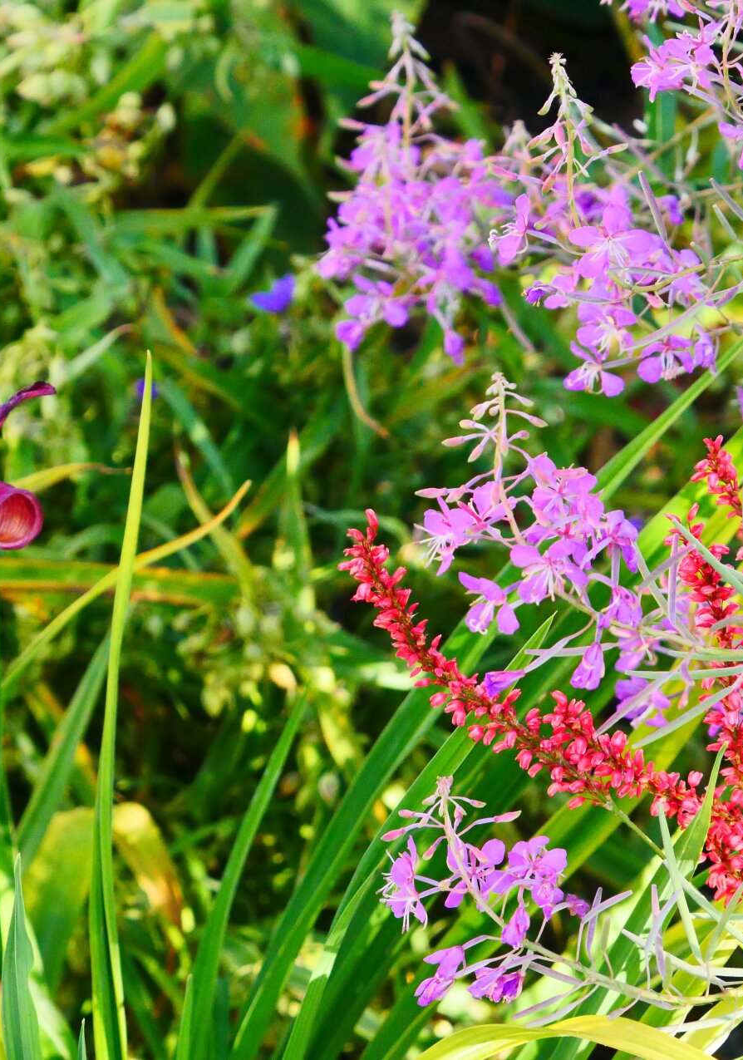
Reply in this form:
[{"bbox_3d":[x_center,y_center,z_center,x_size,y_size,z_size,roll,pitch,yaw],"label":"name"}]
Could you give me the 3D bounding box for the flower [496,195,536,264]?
[{"bbox_3d":[0.056,-0.115,1.820,0.016,0.024,0.022,-6,19,-19],"label":"flower"}]

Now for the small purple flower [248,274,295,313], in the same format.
[{"bbox_3d":[-0.050,-0.117,2.350,0.024,0.019,0.016,0,18,0],"label":"small purple flower"}]

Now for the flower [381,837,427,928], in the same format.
[{"bbox_3d":[0.014,0.152,2.050,0.022,0.037,0.026,-12,19,-12],"label":"flower"}]

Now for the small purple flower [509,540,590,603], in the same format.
[{"bbox_3d":[0.066,0.015,1.760,0.029,0.022,0.018,3,18,10],"label":"small purple flower"}]

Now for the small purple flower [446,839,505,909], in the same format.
[{"bbox_3d":[0.045,0.148,2.050,0.026,0.031,0.016,2,12,6],"label":"small purple flower"}]

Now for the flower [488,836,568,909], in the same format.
[{"bbox_3d":[0.057,0.126,1.740,0.027,0.024,0.018,10,21,28],"label":"flower"}]

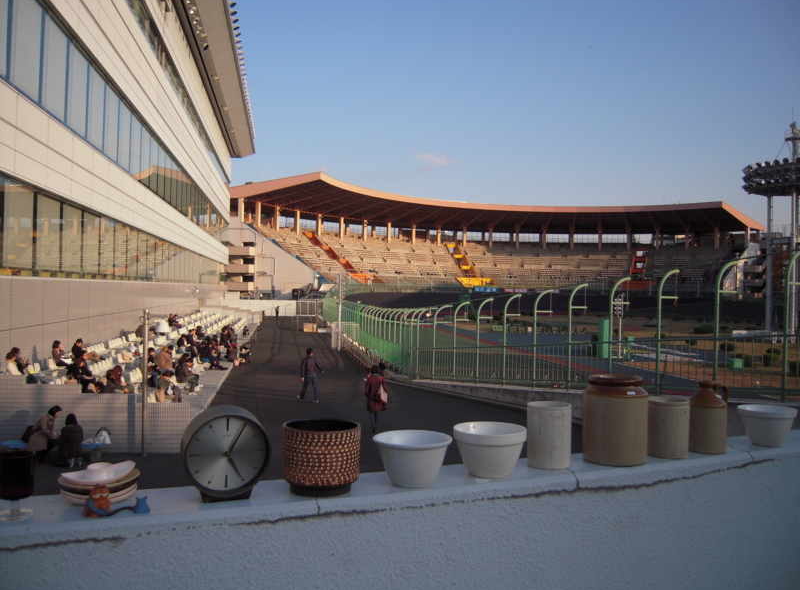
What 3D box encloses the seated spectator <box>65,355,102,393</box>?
[{"bbox_3d":[-8.217,2.188,16.800,0.850,1.170,0.550,1,0,-10],"label":"seated spectator"}]

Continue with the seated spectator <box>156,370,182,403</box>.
[{"bbox_3d":[-6.171,2.568,17.400,0.800,1.170,0.520,1,0,-10],"label":"seated spectator"}]

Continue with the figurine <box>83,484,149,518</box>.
[{"bbox_3d":[-0.440,0.316,1.000,0.096,0.043,0.036,1,0,-20],"label":"figurine"}]

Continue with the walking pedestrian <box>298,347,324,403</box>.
[{"bbox_3d":[-2.806,2.520,20.400,0.580,1.720,0.650,2,0,41],"label":"walking pedestrian"}]

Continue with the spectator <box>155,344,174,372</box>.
[{"bbox_3d":[-8.245,2.338,22.800,0.800,1.170,0.550,1,0,-10],"label":"spectator"}]

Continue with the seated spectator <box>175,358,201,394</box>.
[{"bbox_3d":[-6.749,2.546,20.600,0.800,1.170,0.520,1,0,-10],"label":"seated spectator"}]

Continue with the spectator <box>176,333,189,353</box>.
[{"bbox_3d":[-9.238,2.300,28.000,0.800,1.170,0.520,1,0,-10],"label":"spectator"}]

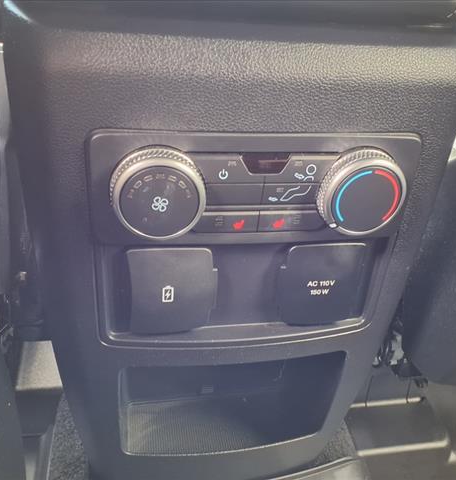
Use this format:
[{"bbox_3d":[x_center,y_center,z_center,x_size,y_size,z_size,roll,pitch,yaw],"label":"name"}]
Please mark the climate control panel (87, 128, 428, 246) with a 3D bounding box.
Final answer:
[{"bbox_3d":[0.018,-0.027,0.287,0.187,0.070,0.022,-1,32,-9],"label":"climate control panel"}]

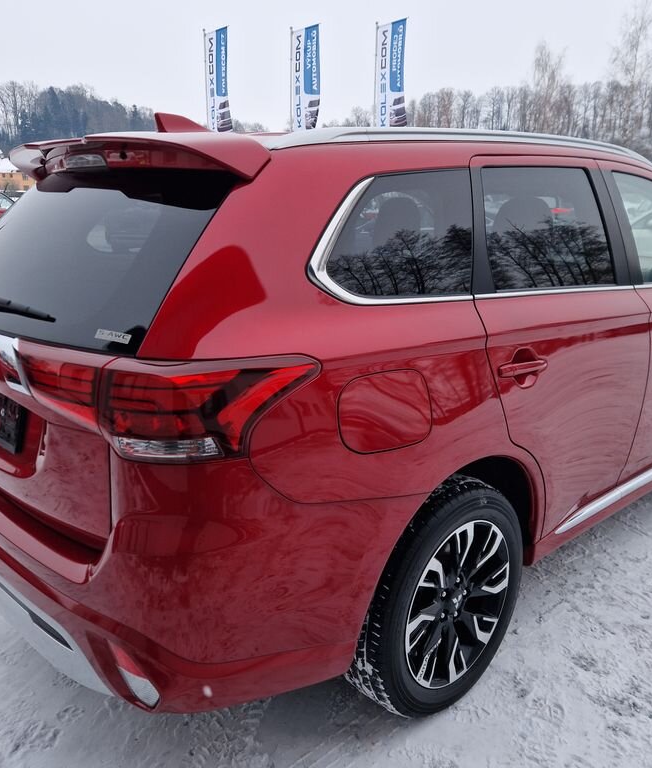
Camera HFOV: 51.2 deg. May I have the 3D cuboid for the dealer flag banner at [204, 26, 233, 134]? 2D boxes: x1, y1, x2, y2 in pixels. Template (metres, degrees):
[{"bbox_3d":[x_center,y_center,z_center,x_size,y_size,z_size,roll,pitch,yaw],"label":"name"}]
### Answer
[{"bbox_3d":[-3.541,-10.067,22.749,0.160,3.191,1.400,-13,19,-40],"label":"dealer flag banner"}]

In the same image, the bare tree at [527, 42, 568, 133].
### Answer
[{"bbox_3d":[22.374,-25.974,70.780,4.500,17.463,4.500,0,15,0],"label":"bare tree"}]

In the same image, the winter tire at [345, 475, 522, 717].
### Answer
[{"bbox_3d":[0.315,0.602,1.996,0.700,0.700,0.225,-13,19,-41],"label":"winter tire"}]

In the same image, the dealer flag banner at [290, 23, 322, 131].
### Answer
[{"bbox_3d":[-0.615,-10.072,22.610,0.160,3.169,1.400,-13,19,-40],"label":"dealer flag banner"}]

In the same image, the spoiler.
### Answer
[{"bbox_3d":[-0.558,-0.621,1.931,0.310,0.165,1.250,-13,19,-41],"label":"spoiler"}]

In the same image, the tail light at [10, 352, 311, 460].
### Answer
[{"bbox_3d":[-0.362,0.009,1.486,0.420,0.220,0.570,-13,19,-41],"label":"tail light"}]

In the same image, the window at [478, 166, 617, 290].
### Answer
[{"bbox_3d":[0.717,-0.482,2.128,0.750,0.380,0.060,-13,2,-41],"label":"window"}]

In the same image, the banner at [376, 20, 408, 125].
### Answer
[{"bbox_3d":[2.204,-9.950,22.046,0.160,3.146,1.400,-13,19,-40],"label":"banner"}]

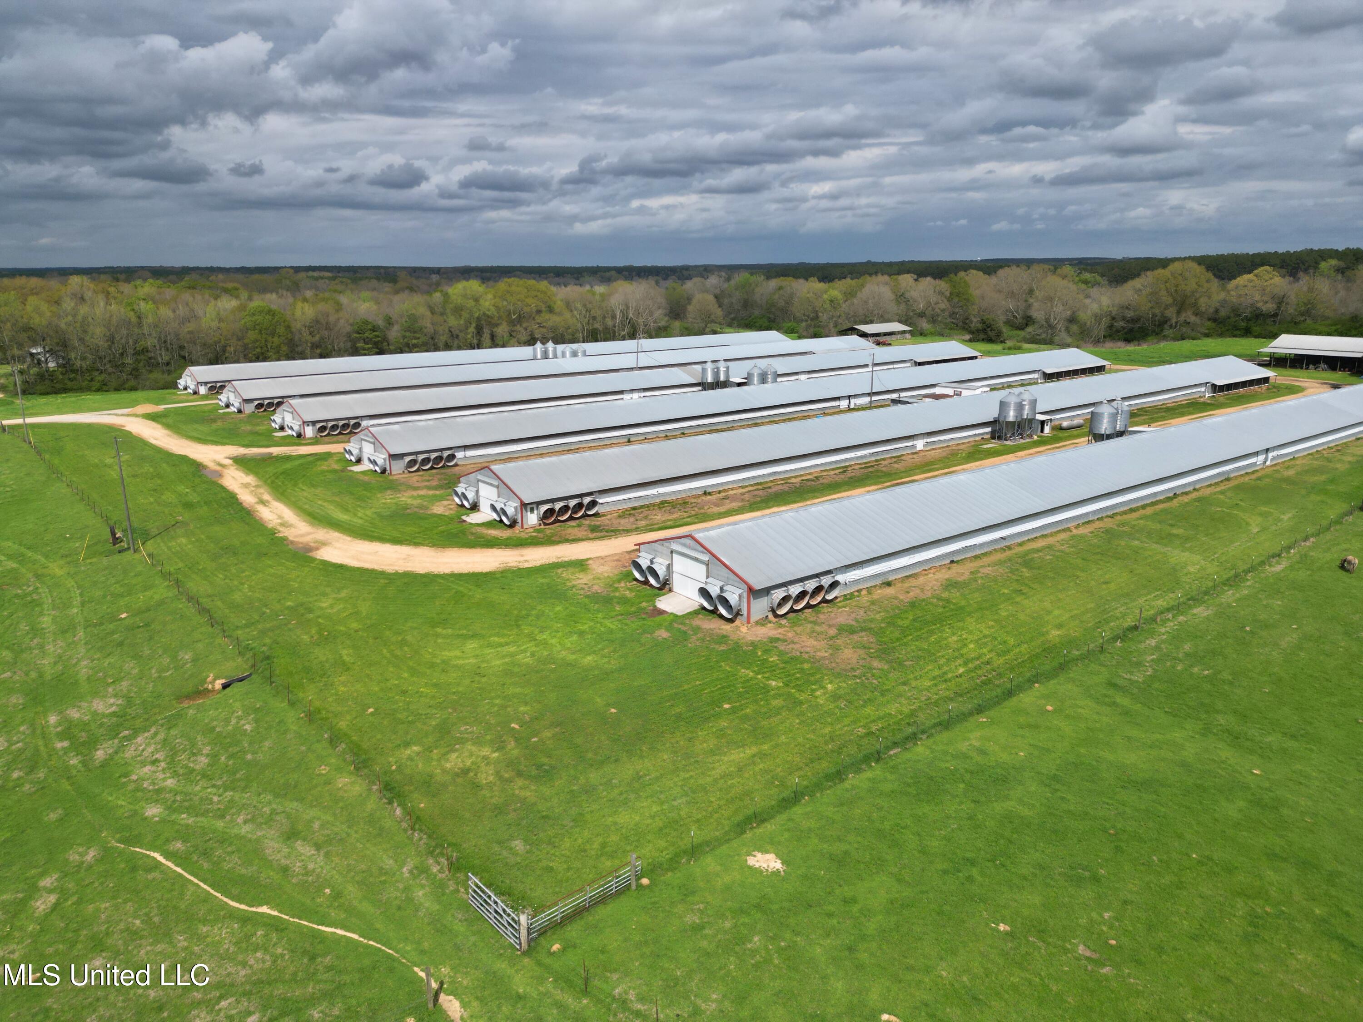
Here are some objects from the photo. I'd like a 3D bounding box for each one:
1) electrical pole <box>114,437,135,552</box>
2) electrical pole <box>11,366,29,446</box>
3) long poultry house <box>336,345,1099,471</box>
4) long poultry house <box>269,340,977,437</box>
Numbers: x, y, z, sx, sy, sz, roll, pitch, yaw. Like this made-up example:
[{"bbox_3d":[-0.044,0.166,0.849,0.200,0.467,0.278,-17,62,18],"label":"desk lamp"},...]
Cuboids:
[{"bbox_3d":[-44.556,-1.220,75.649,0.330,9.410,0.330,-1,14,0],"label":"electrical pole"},{"bbox_3d":[-87.266,-13.803,125.130,0.330,9.980,0.330,-1,14,0],"label":"electrical pole"},{"bbox_3d":[22.152,-19.157,151.614,148.800,4.530,14.140,-12,18,-36],"label":"long poultry house"},{"bbox_3d":[3.672,-24.971,175.262,149.760,4.530,14.140,-11,18,-36],"label":"long poultry house"}]

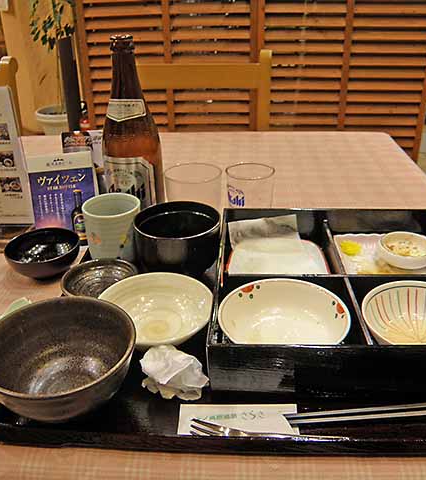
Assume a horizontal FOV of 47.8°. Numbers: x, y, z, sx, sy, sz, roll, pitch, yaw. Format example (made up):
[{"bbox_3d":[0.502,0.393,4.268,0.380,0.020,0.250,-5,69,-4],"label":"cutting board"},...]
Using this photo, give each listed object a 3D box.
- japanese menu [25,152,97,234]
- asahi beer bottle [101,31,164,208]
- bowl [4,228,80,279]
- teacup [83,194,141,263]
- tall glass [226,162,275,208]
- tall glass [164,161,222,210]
[{"bbox_3d":[-0.193,-0.053,0.627,0.082,0.127,0.025,-8,24,-15],"label":"japanese menu"},{"bbox_3d":[-0.102,-0.106,0.583,0.074,0.260,0.074,8,29,15],"label":"asahi beer bottle"},{"bbox_3d":[-0.203,0.023,0.578,0.088,0.037,0.088,0,28,0],"label":"bowl"},{"bbox_3d":[-0.117,-0.004,0.570,0.066,0.077,0.066,0,28,0],"label":"teacup"},{"bbox_3d":[0.050,-0.048,0.650,0.063,0.094,0.063,0,28,0],"label":"tall glass"},{"bbox_3d":[-0.025,-0.046,0.648,0.073,0.092,0.073,0,28,0],"label":"tall glass"}]

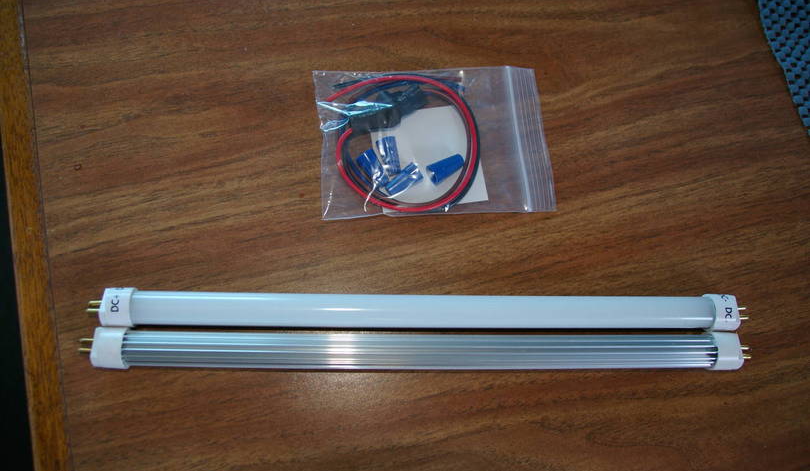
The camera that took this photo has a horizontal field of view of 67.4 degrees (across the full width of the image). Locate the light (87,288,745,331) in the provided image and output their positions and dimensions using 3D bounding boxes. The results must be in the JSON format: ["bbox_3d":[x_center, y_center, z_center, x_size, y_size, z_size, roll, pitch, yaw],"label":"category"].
[{"bbox_3d":[0.013,0.034,0.271,0.298,0.017,0.017,1,76,-5],"label":"light"}]

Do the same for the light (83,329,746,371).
[{"bbox_3d":[0.012,0.050,0.267,0.301,0.017,0.017,1,76,-5],"label":"light"}]

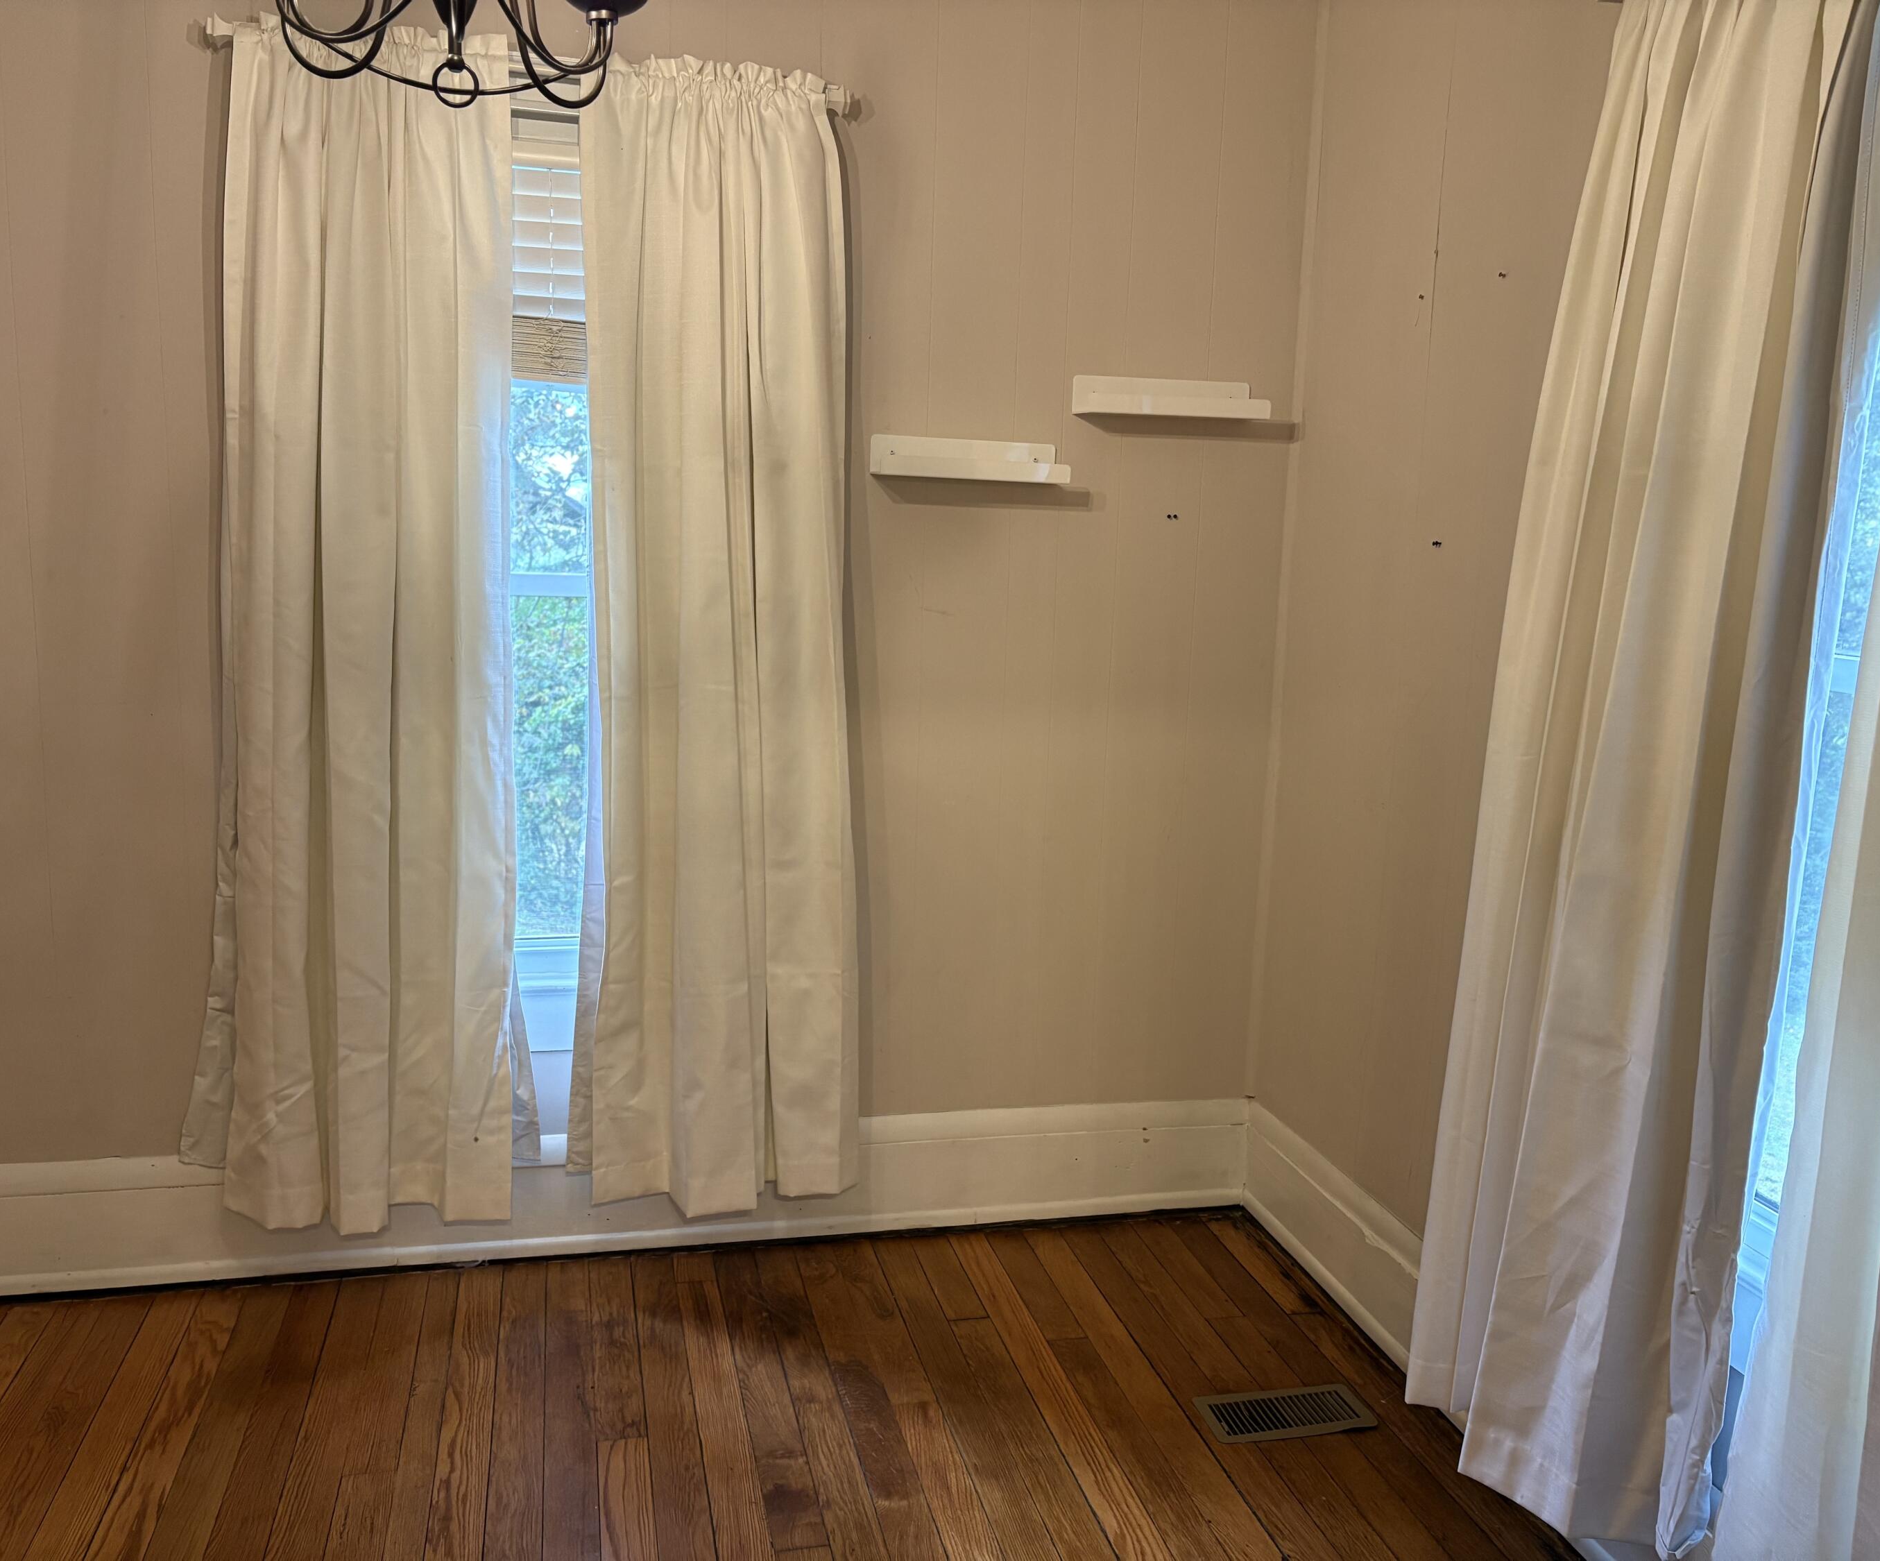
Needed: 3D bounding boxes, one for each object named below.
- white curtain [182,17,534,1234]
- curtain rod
[{"bbox_3d":[-1.062,-0.227,2.821,0.630,2.147,0.130,0,9,-14],"label":"white curtain"},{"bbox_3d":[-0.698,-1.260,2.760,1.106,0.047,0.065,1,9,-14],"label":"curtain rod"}]

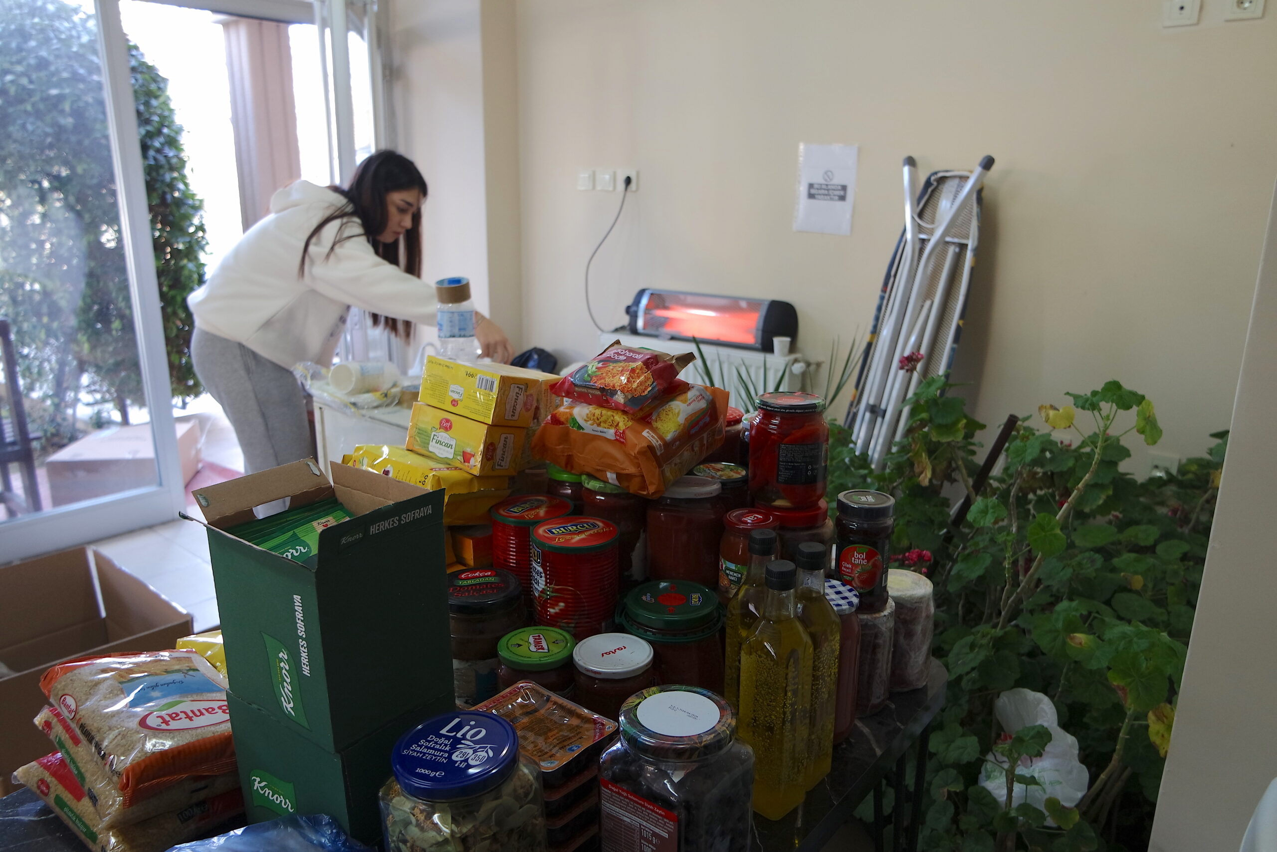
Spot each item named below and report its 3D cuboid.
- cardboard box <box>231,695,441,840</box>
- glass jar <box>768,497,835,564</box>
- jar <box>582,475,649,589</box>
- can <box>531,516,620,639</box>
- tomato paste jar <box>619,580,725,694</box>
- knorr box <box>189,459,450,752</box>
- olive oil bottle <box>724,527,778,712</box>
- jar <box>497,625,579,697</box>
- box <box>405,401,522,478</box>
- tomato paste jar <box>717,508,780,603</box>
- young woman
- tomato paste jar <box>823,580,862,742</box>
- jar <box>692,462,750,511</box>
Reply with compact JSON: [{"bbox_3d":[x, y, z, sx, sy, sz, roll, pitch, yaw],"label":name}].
[{"bbox_3d":[-0.314,0.332,0.911,0.185,0.112,0.137,11,17,34],"label":"cardboard box"},{"bbox_3d":[0.203,0.153,1.158,0.116,0.105,0.116,1,14,0],"label":"glass jar"},{"bbox_3d":[-0.031,0.131,1.106,0.089,0.145,0.089,1,14,0],"label":"jar"},{"bbox_3d":[-0.074,0.182,1.004,0.102,0.121,0.102,1,14,0],"label":"can"},{"bbox_3d":[0.037,0.284,0.979,0.121,0.180,0.121,1,14,0],"label":"tomato paste jar"},{"bbox_3d":[-0.273,0.151,0.765,0.166,0.190,0.123,11,18,36],"label":"knorr box"},{"bbox_3d":[0.134,0.246,0.953,0.058,0.268,0.058,-13,20,-43],"label":"olive oil bottle"},{"bbox_3d":[-0.110,0.303,0.933,0.088,0.145,0.088,1,14,0],"label":"jar"},{"bbox_3d":[-0.259,0.019,1.272,0.159,0.072,0.080,15,7,34],"label":"box"},{"bbox_3d":[0.157,0.220,1.212,0.093,0.182,0.093,1,14,0],"label":"tomato paste jar"},{"bbox_3d":[-0.780,0.007,2.376,0.800,1.475,0.500,4,15,15],"label":"young woman"},{"bbox_3d":[0.221,0.279,1.008,0.078,0.180,0.078,1,14,0],"label":"tomato paste jar"},{"bbox_3d":[0.136,0.165,1.423,0.100,0.186,0.100,1,14,0],"label":"jar"}]

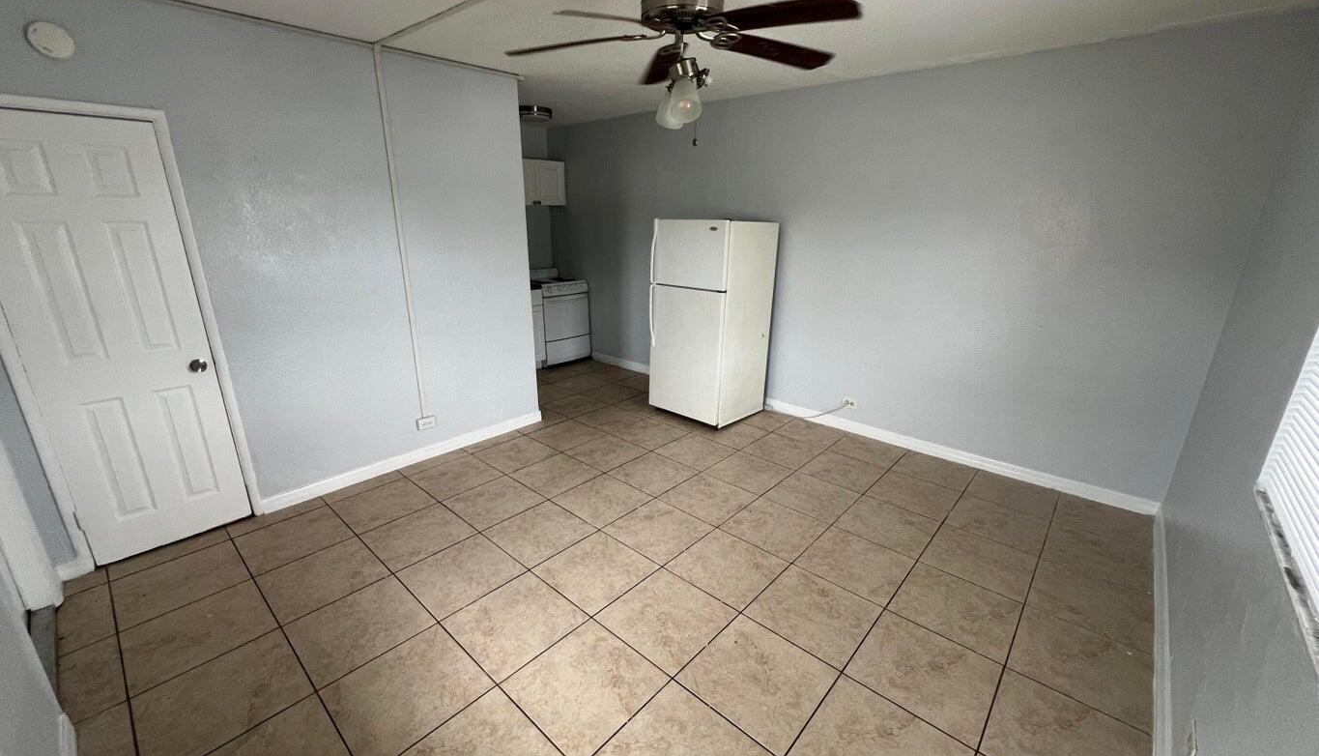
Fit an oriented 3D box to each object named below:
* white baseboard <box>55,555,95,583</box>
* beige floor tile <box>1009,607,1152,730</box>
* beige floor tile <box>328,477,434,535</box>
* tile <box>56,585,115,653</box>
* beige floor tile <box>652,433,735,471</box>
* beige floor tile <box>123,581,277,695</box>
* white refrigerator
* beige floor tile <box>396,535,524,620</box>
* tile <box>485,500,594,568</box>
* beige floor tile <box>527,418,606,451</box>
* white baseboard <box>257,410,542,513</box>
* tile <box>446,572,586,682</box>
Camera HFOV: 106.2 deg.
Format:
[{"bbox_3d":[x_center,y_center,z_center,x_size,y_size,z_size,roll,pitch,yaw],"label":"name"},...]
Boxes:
[{"bbox_3d":[-2.756,0.899,2.334,0.014,0.084,0.114,15,22,40],"label":"white baseboard"},{"bbox_3d":[1.640,1.105,1.929,0.416,0.010,0.452,15,22,40],"label":"beige floor tile"},{"bbox_3d":[-1.644,0.759,2.975,0.446,0.015,0.446,15,22,39],"label":"beige floor tile"},{"bbox_3d":[-2.383,0.987,2.057,0.440,0.010,0.156,15,22,39],"label":"tile"},{"bbox_3d":[0.270,0.557,3.720,0.450,0.012,0.450,15,22,40],"label":"beige floor tile"},{"bbox_3d":[-1.897,1.044,2.046,0.450,0.012,0.450,15,22,40],"label":"beige floor tile"},{"bbox_3d":[0.454,-0.497,4.359,0.745,1.670,0.762,16,22,43],"label":"white refrigerator"},{"bbox_3d":[-0.930,0.920,2.341,0.440,0.010,0.440,15,22,39],"label":"beige floor tile"},{"bbox_3d":[-0.649,0.848,2.724,0.452,0.010,0.452,15,22,40],"label":"tile"},{"bbox_3d":[-0.719,0.449,3.888,0.440,0.010,0.440,15,22,39],"label":"beige floor tile"},{"bbox_3d":[-1.655,0.538,3.560,0.014,0.084,1.974,14,22,38],"label":"white baseboard"},{"bbox_3d":[-0.612,1.035,2.114,0.450,0.012,0.450,15,22,40],"label":"tile"}]

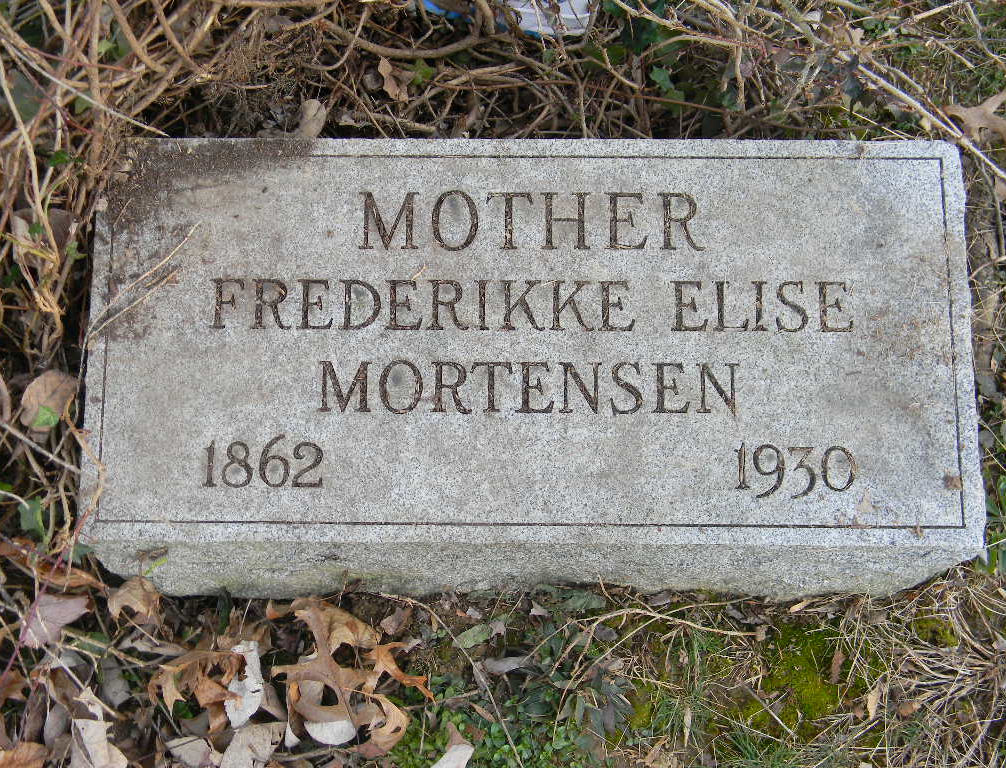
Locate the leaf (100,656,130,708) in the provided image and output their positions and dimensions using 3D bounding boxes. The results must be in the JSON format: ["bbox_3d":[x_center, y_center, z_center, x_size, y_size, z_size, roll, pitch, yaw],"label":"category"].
[{"bbox_3d":[-0.276,0.210,0.857,0.017,0.014,0.037,-24,75,-7],"label":"leaf"}]

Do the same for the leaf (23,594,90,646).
[{"bbox_3d":[-0.316,0.168,0.855,0.044,0.014,0.037,2,74,1],"label":"leaf"}]

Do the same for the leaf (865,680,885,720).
[{"bbox_3d":[0.270,0.230,0.880,0.009,0.006,0.028,18,75,6],"label":"leaf"}]

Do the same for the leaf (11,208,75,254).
[{"bbox_3d":[-0.337,-0.111,0.890,0.051,0.020,0.040,0,74,0],"label":"leaf"}]

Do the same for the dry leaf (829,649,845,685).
[{"bbox_3d":[0.244,0.206,0.885,0.009,0.005,0.026,14,75,4],"label":"dry leaf"}]

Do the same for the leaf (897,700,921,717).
[{"bbox_3d":[0.289,0.231,0.862,0.018,0.006,0.011,0,74,0],"label":"leaf"}]

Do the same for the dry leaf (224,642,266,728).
[{"bbox_3d":[-0.181,0.210,0.845,0.027,0.016,0.056,-8,74,-2],"label":"dry leaf"}]

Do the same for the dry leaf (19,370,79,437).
[{"bbox_3d":[-0.325,0.013,0.870,0.038,0.014,0.051,40,78,11],"label":"dry leaf"}]

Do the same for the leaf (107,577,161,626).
[{"bbox_3d":[-0.262,0.154,0.862,0.043,0.020,0.035,0,74,0],"label":"leaf"}]

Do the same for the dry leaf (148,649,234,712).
[{"bbox_3d":[-0.221,0.211,0.860,0.060,0.025,0.043,0,74,1],"label":"dry leaf"}]

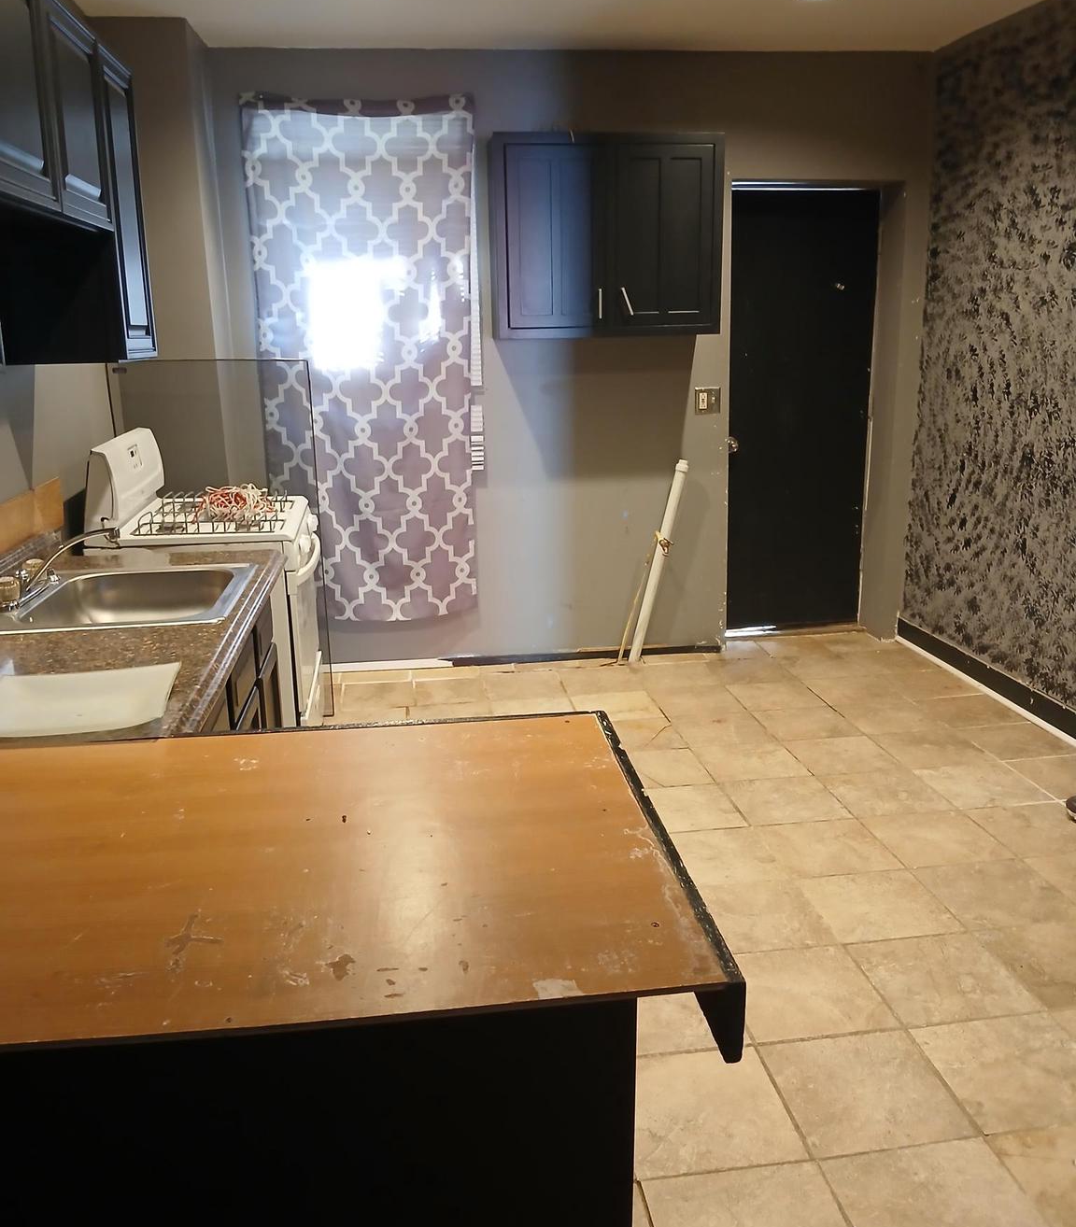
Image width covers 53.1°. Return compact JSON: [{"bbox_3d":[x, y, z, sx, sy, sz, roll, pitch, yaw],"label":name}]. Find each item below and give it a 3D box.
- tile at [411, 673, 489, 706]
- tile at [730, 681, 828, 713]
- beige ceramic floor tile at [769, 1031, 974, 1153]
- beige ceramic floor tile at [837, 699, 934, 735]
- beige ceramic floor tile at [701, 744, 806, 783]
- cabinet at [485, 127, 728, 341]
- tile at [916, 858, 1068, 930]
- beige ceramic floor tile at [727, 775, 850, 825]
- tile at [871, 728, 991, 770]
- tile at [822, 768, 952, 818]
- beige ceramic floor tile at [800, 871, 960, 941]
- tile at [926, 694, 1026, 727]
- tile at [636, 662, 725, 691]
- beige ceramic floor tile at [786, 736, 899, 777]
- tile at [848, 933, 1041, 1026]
[{"bbox_3d":[-0.373,0.337,4.599,0.308,0.010,0.326,-3,15,-7],"label":"tile"},{"bbox_3d":[0.989,0.344,4.447,0.326,0.010,0.326,-3,15,-7],"label":"tile"},{"bbox_3d":[0.644,0.946,2.139,0.326,0.010,0.326,-3,15,-7],"label":"beige ceramic floor tile"},{"bbox_3d":[1.365,0.407,4.167,0.326,0.010,0.326,-3,15,-7],"label":"beige ceramic floor tile"},{"bbox_3d":[0.752,0.525,3.772,0.328,0.010,0.326,-3,15,-7],"label":"beige ceramic floor tile"},{"bbox_3d":[0.272,-1.525,4.408,0.908,0.764,0.315,-3,15,-6],"label":"cabinet"},{"bbox_3d":[1.220,0.749,2.868,0.328,0.010,0.326,-3,15,-7],"label":"tile"},{"bbox_3d":[0.792,0.605,3.453,0.326,0.010,0.326,-3,15,-7],"label":"beige ceramic floor tile"},{"bbox_3d":[1.412,0.485,3.858,0.328,0.010,0.326,-3,15,-7],"label":"tile"},{"bbox_3d":[1.122,0.583,3.477,0.333,0.010,0.330,-3,15,-8],"label":"tile"},{"bbox_3d":[0.889,0.769,2.825,0.328,0.010,0.326,-3,15,-7],"label":"beige ceramic floor tile"},{"bbox_3d":[1.697,0.385,4.216,0.328,0.010,0.326,-3,15,-7],"label":"tile"},{"bbox_3d":[0.616,0.280,4.728,0.326,0.010,0.326,-3,15,-7],"label":"tile"},{"bbox_3d":[1.082,0.505,3.815,0.328,0.010,0.326,-3,15,-7],"label":"beige ceramic floor tile"},{"bbox_3d":[0.928,0.844,2.499,0.330,0.010,0.327,-3,15,-8],"label":"tile"}]

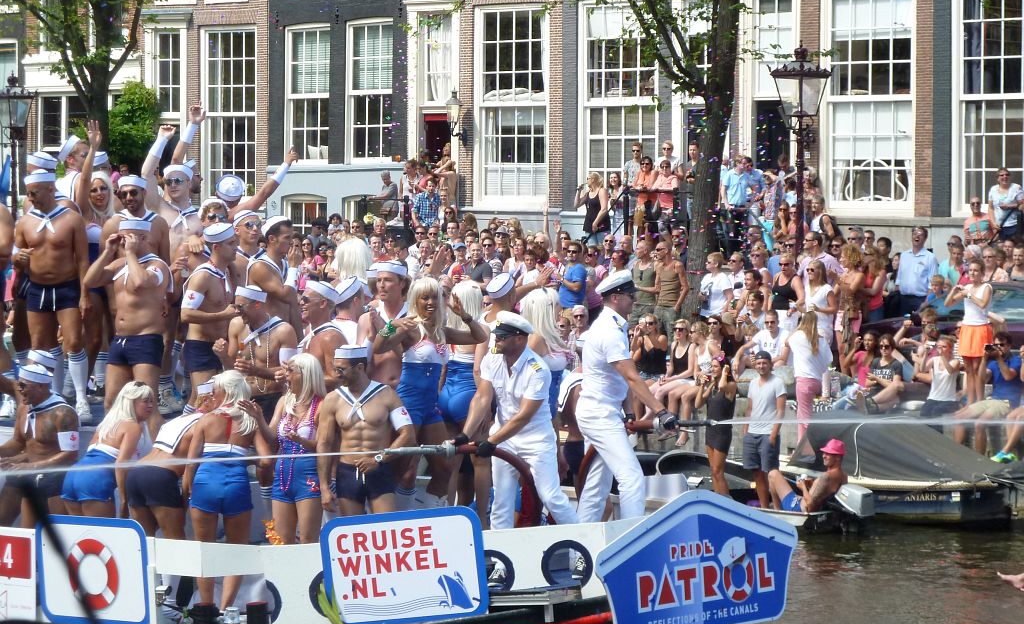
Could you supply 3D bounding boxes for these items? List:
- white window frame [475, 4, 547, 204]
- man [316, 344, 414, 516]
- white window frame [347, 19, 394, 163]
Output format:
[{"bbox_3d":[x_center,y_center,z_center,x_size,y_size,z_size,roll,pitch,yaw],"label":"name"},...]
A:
[{"bbox_3d":[-0.003,-3.373,50.893,1.677,3.352,0.200,2,3,43],"label":"white window frame"},{"bbox_3d":[-0.991,1.123,20.735,0.640,1.810,0.380,1,2,12],"label":"man"},{"bbox_3d":[-2.640,-4.104,57.000,0.170,2.650,1.450,-2,4,-40],"label":"white window frame"}]

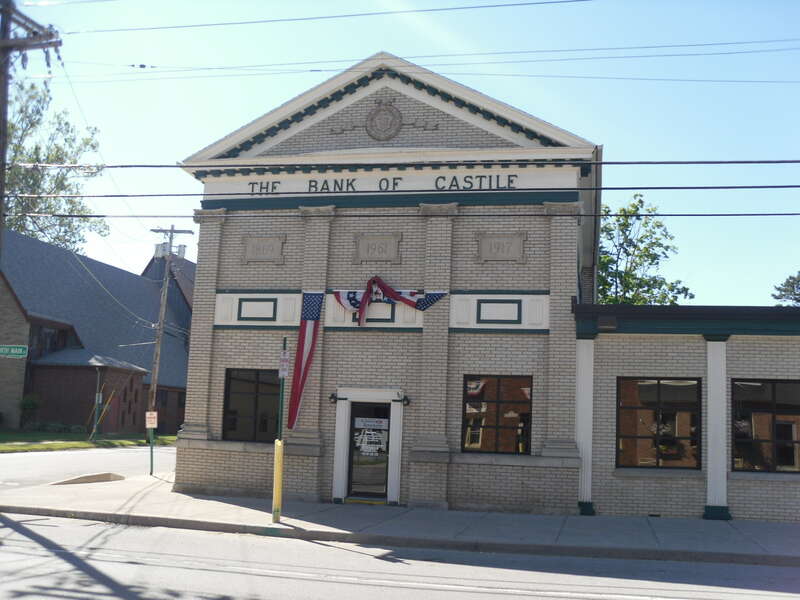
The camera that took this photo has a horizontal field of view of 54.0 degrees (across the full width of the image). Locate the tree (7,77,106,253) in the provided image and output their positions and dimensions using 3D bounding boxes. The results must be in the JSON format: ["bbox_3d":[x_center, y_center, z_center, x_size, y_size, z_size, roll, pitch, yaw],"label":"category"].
[{"bbox_3d":[-22.361,-3.247,48.303,9.000,22.040,9.000,0,-8,12],"label":"tree"}]

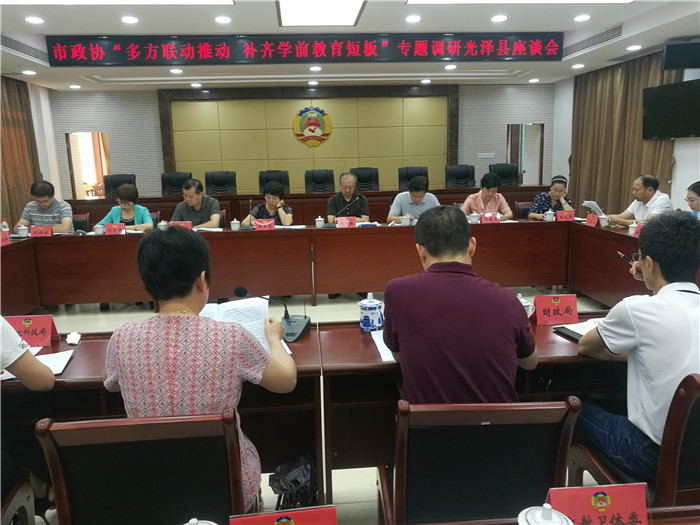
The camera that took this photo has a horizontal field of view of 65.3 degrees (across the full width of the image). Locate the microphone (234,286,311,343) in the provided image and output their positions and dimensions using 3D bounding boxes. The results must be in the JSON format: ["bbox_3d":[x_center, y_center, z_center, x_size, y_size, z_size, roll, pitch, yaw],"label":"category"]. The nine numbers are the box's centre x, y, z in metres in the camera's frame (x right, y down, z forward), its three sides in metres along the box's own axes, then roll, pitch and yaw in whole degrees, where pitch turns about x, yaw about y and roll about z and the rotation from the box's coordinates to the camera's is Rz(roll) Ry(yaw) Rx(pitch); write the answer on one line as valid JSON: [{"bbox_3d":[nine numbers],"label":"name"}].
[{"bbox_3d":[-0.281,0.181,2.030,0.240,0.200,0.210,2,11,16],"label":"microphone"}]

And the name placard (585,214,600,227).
[{"bbox_3d":[2.220,-0.379,4.972,0.090,0.100,0.180,-2,11,-4],"label":"name placard"}]

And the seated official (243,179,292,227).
[{"bbox_3d":[-0.849,-0.253,5.771,0.500,1.220,0.680,-2,11,-4],"label":"seated official"}]

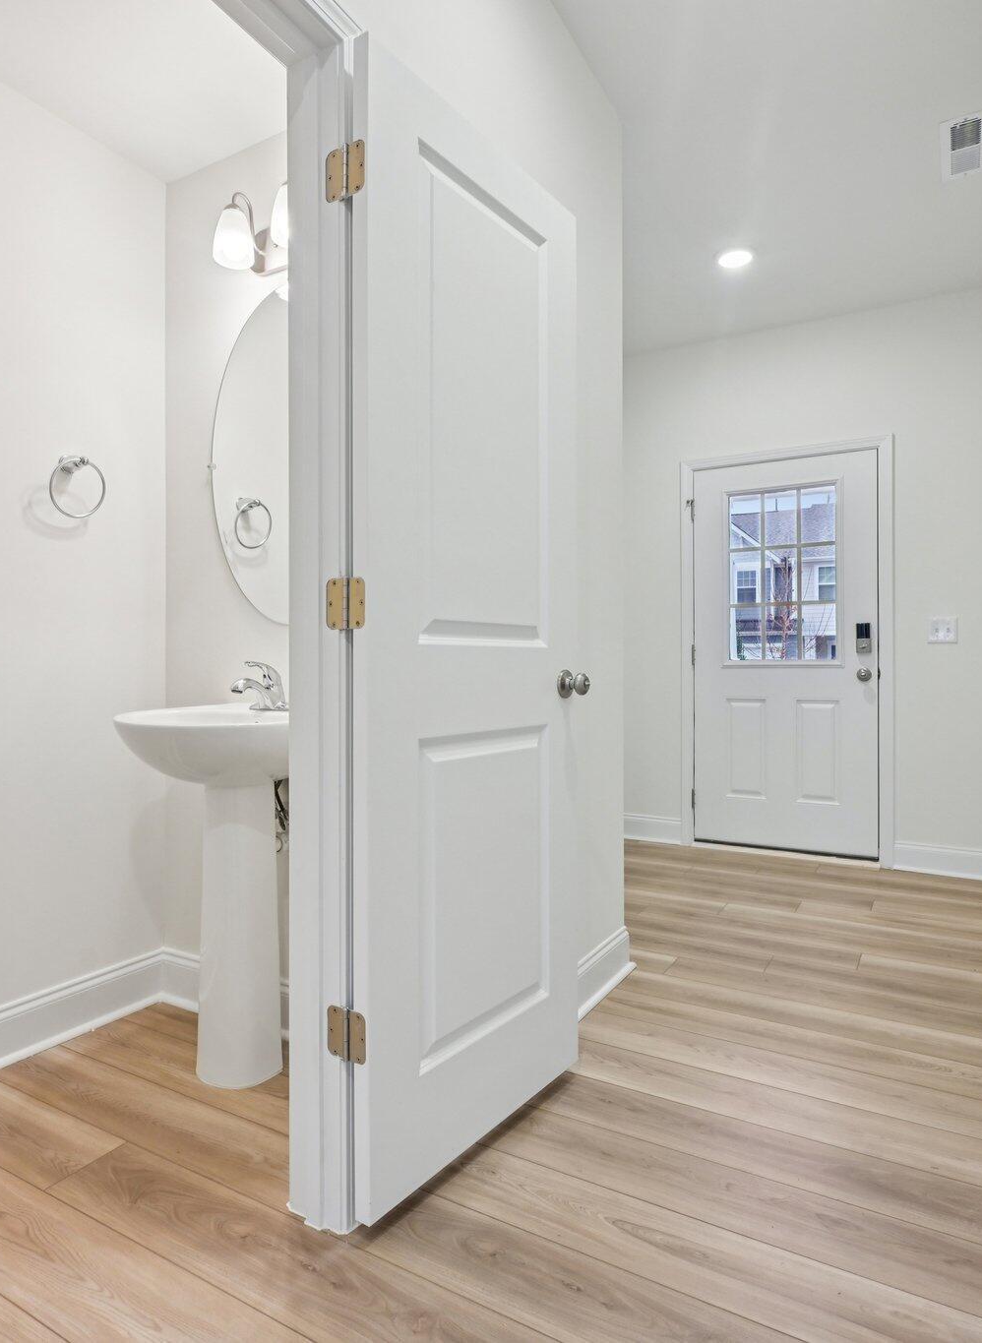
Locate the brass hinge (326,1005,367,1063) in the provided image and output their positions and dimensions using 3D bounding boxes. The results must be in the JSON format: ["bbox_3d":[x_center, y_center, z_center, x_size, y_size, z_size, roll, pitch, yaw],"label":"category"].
[{"bbox_3d":[-0.250,0.627,1.355,0.088,0.090,0.014,0,1,33],"label":"brass hinge"}]

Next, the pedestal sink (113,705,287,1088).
[{"bbox_3d":[-0.650,0.529,1.859,0.560,0.864,0.490,0,1,30],"label":"pedestal sink"}]

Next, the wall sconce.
[{"bbox_3d":[-0.569,-1.144,1.978,0.335,0.190,0.180,0,1,30],"label":"wall sconce"}]

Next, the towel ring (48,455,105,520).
[{"bbox_3d":[-1.085,-0.481,2.048,0.070,0.165,0.155,0,1,30],"label":"towel ring"}]

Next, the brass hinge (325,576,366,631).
[{"bbox_3d":[-0.250,-0.117,1.349,0.088,0.090,0.014,0,1,33],"label":"brass hinge"}]

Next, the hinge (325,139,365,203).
[{"bbox_3d":[-0.249,-0.857,1.343,0.088,0.090,0.014,0,1,33],"label":"hinge"}]

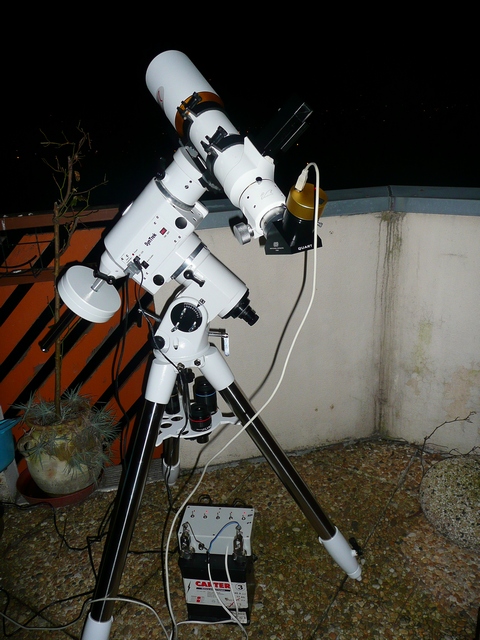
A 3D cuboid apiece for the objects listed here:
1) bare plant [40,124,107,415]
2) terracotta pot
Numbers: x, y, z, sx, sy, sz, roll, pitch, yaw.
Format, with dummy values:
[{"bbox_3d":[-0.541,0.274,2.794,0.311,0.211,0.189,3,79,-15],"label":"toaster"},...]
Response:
[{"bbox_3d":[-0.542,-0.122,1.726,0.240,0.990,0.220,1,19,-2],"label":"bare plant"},{"bbox_3d":[-0.670,0.473,1.932,0.305,0.300,0.285,-4,19,1],"label":"terracotta pot"}]

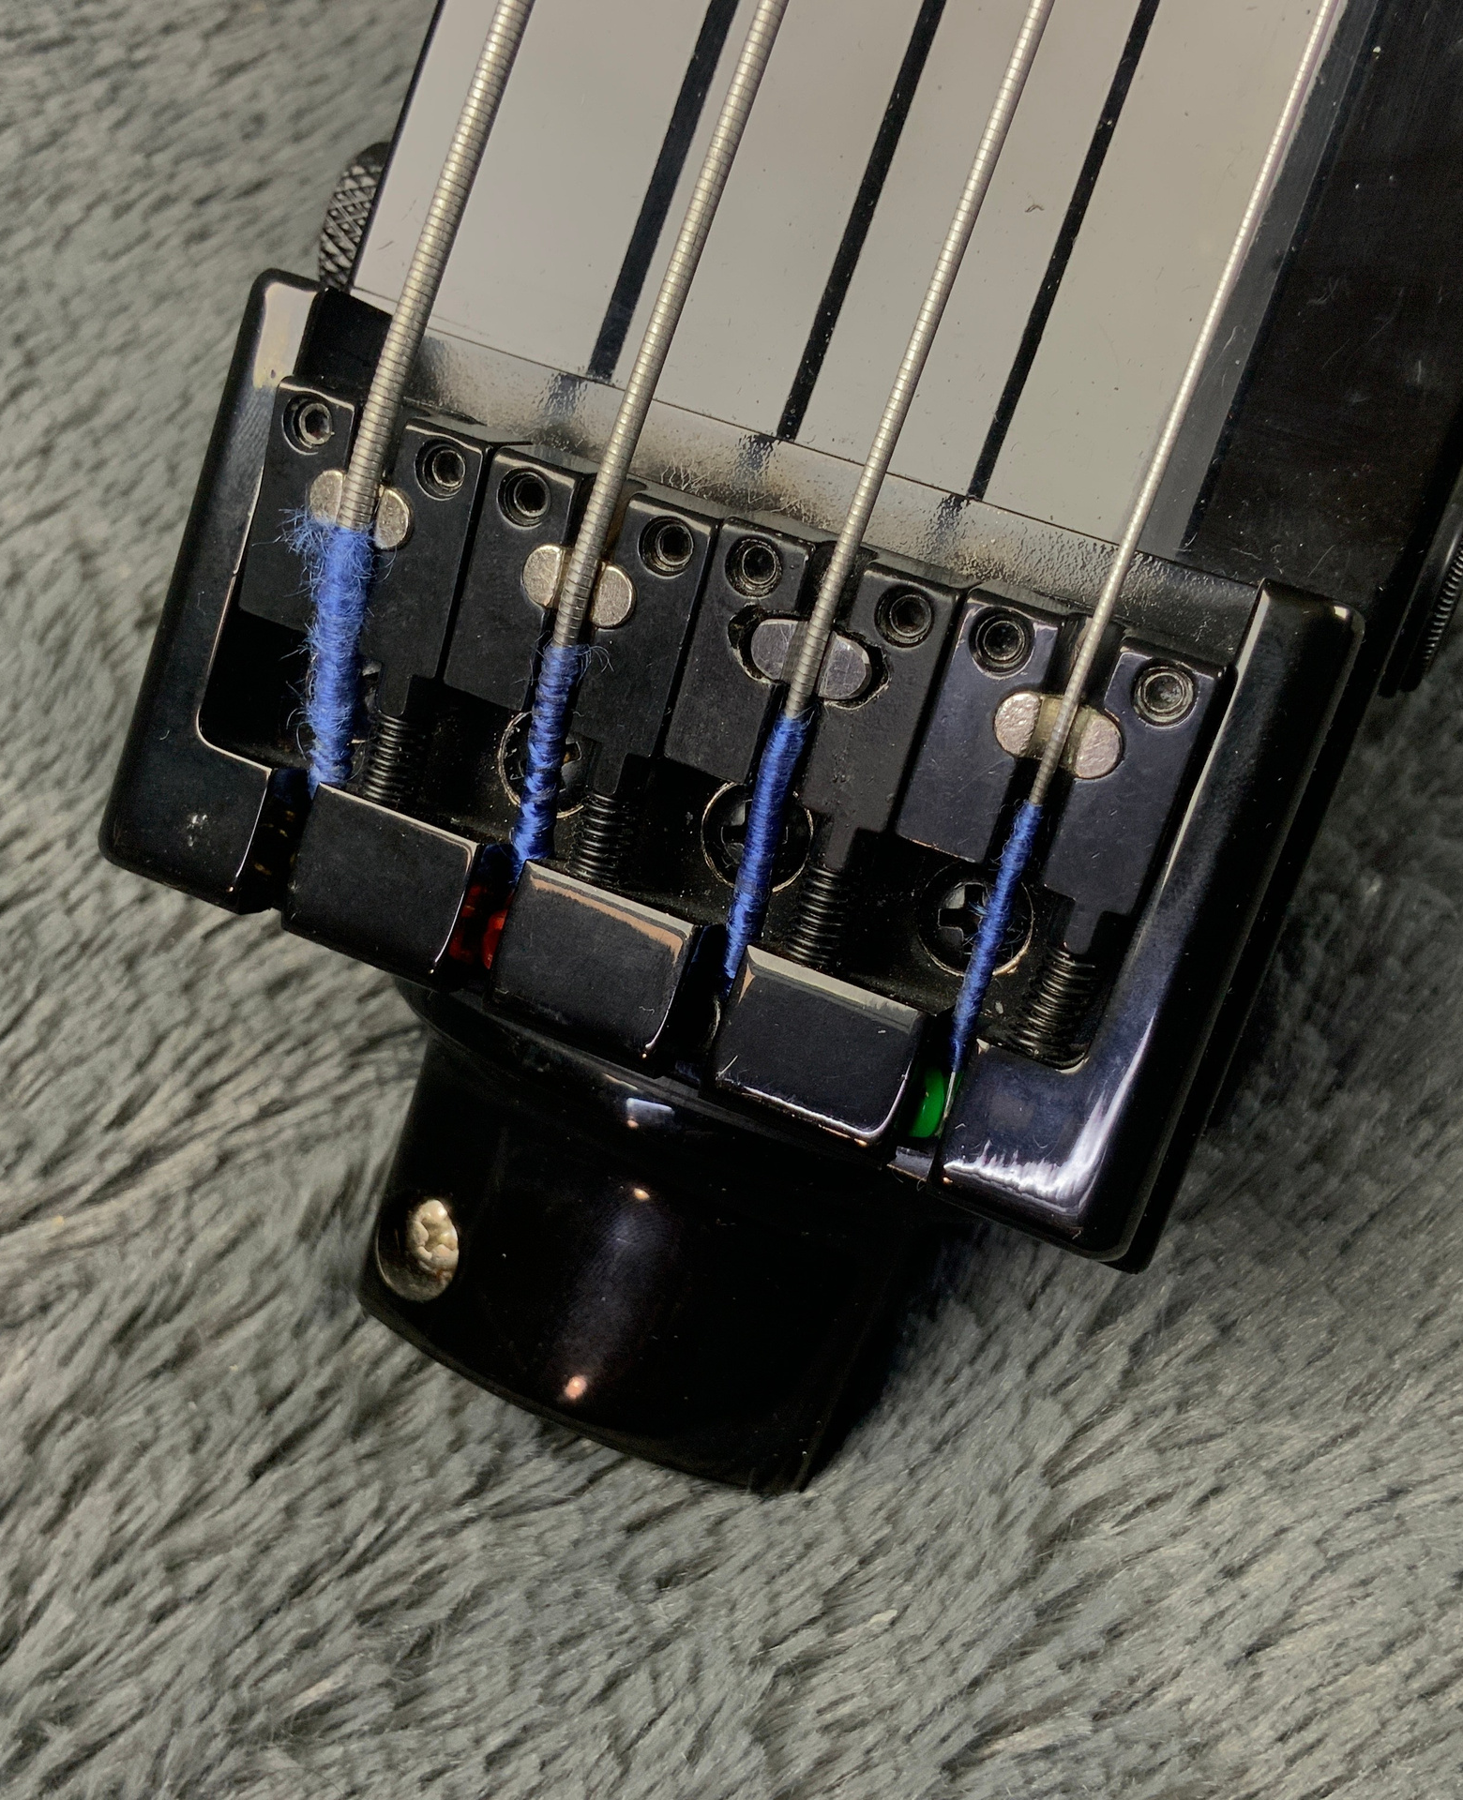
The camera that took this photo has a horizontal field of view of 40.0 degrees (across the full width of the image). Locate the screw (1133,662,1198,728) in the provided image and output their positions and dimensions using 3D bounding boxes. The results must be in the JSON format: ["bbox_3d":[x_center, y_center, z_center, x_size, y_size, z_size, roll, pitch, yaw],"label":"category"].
[{"bbox_3d":[0.032,-0.016,0.145,0.004,0.006,0.004,8,115,17],"label":"screw"}]

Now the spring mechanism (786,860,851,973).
[{"bbox_3d":[0.007,0.001,0.161,0.004,0.004,0.008,20,118,11],"label":"spring mechanism"}]

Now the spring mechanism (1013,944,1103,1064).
[{"bbox_3d":[0.025,0.008,0.157,0.004,0.004,0.009,20,118,11],"label":"spring mechanism"}]

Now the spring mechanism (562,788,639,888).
[{"bbox_3d":[-0.011,-0.005,0.164,0.004,0.004,0.007,20,118,11],"label":"spring mechanism"}]

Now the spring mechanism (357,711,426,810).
[{"bbox_3d":[-0.029,-0.012,0.168,0.004,0.004,0.007,20,118,11],"label":"spring mechanism"}]

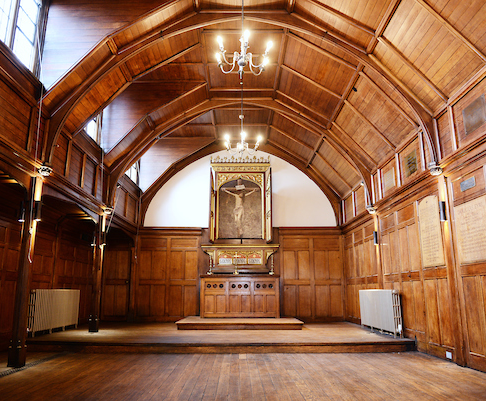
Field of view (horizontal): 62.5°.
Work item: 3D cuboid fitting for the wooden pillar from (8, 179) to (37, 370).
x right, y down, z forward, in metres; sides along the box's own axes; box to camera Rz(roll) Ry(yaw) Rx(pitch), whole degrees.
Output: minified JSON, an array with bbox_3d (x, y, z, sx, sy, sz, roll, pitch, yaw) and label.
[{"bbox_3d":[-2.824,0.875,5.289,0.202,2.471,0.202,0,-13,-1],"label":"wooden pillar"}]

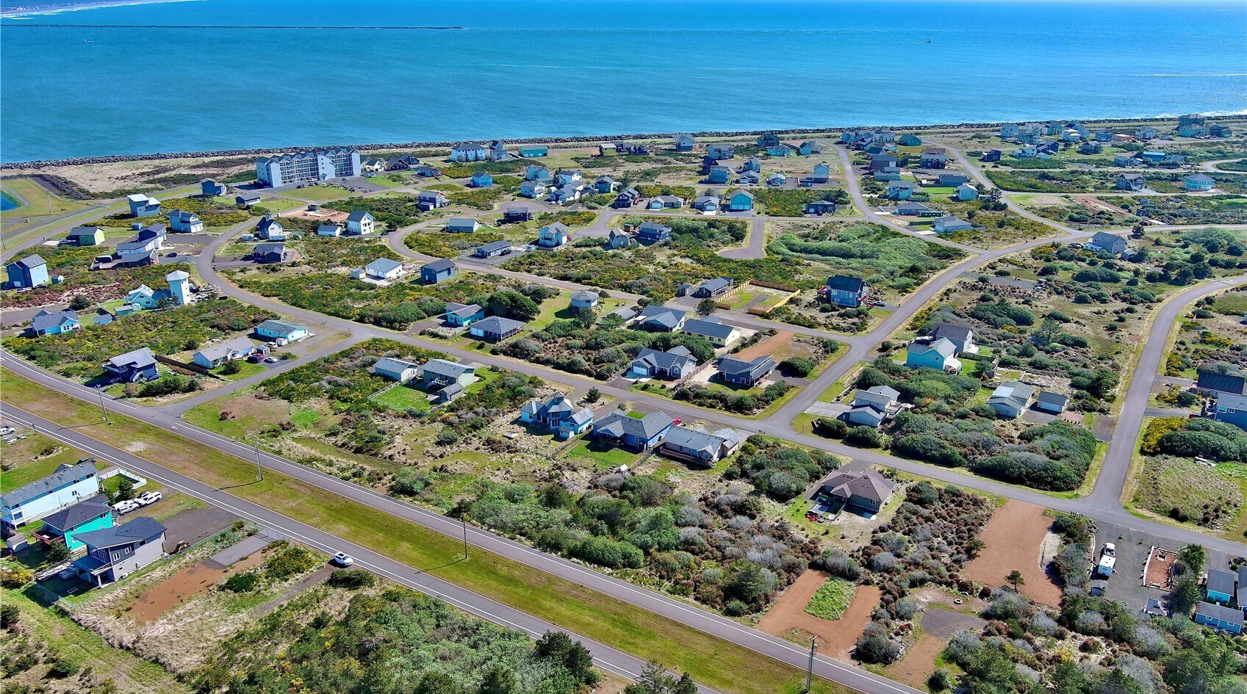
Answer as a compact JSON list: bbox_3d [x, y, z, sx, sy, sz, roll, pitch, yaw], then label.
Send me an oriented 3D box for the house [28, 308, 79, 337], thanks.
[{"bbox_3d":[-207.281,-9.455,366.775,15.100,5.500,18.000,-14,24,-35],"label":"house"}]

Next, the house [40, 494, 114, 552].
[{"bbox_3d":[-122.906,39.147,228.962,9.500,7.300,14.800,12,23,30],"label":"house"}]

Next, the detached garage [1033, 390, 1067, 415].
[{"bbox_3d":[129.550,16.330,302.382,7.500,4.100,6.600,13,23,31],"label":"detached garage"}]

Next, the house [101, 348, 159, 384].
[{"bbox_3d":[-159.280,6.580,325.700,10.800,7.500,12.800,11,22,28],"label":"house"}]

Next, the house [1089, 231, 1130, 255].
[{"bbox_3d":[218.890,-46.770,453.360,7.800,8.000,12.300,-8,21,-23],"label":"house"}]

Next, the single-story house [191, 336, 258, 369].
[{"bbox_3d":[-129.410,1.340,325.540,9.200,4.700,18.400,12,22,29],"label":"single-story house"}]

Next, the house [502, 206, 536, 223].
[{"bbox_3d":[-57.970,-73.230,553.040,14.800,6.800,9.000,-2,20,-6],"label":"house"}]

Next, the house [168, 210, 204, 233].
[{"bbox_3d":[-217.720,-62.350,498.690,16.000,8.200,7.700,10,22,24],"label":"house"}]

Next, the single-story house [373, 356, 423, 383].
[{"bbox_3d":[-67.820,6.310,303.540,12.600,4.500,8.800,12,23,30],"label":"single-story house"}]

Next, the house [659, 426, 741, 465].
[{"bbox_3d":[20.240,24.300,261.220,16.200,5.900,15.000,12,23,30],"label":"house"}]

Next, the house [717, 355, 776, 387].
[{"bbox_3d":[38.706,6.219,327.694,17.900,5.100,18.000,12,23,29],"label":"house"}]

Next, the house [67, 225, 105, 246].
[{"bbox_3d":[-261.332,-54.416,488.776,13.400,7.800,11.500,-1,20,-4],"label":"house"}]

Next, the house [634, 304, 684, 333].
[{"bbox_3d":[13.750,-10.240,350.700,16.000,5.200,16.300,12,22,29],"label":"house"}]

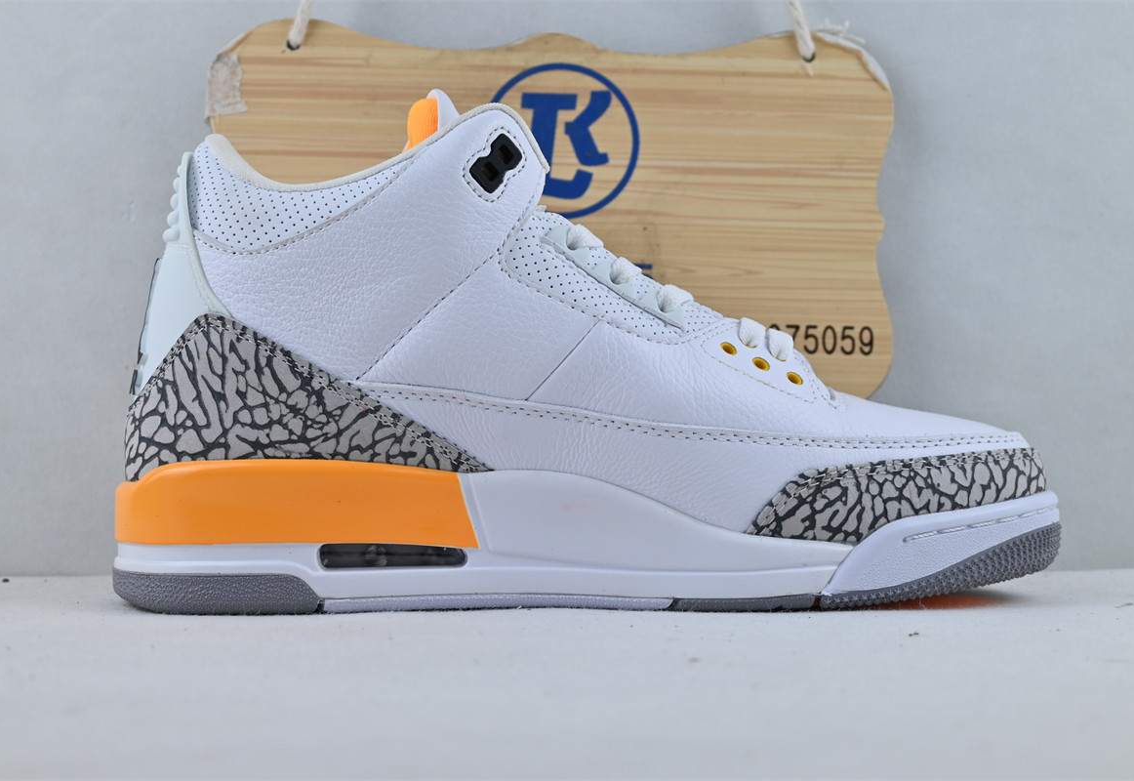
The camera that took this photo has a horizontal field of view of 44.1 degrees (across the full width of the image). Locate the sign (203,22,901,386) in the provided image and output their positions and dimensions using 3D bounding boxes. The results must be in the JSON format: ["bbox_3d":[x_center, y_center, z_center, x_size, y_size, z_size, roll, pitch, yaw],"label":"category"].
[{"bbox_3d":[-0.006,-0.073,0.565,0.277,0.153,0.010,0,-2,0],"label":"sign"}]

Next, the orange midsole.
[{"bbox_3d":[-0.082,0.034,0.438,0.114,0.026,0.083,0,-2,-5],"label":"orange midsole"}]

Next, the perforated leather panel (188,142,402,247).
[{"bbox_3d":[-0.080,-0.057,0.414,0.065,0.032,0.022,0,-2,6],"label":"perforated leather panel"}]

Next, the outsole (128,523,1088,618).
[{"bbox_3d":[0.011,0.053,0.447,0.297,0.026,0.107,0,-2,-5],"label":"outsole"}]

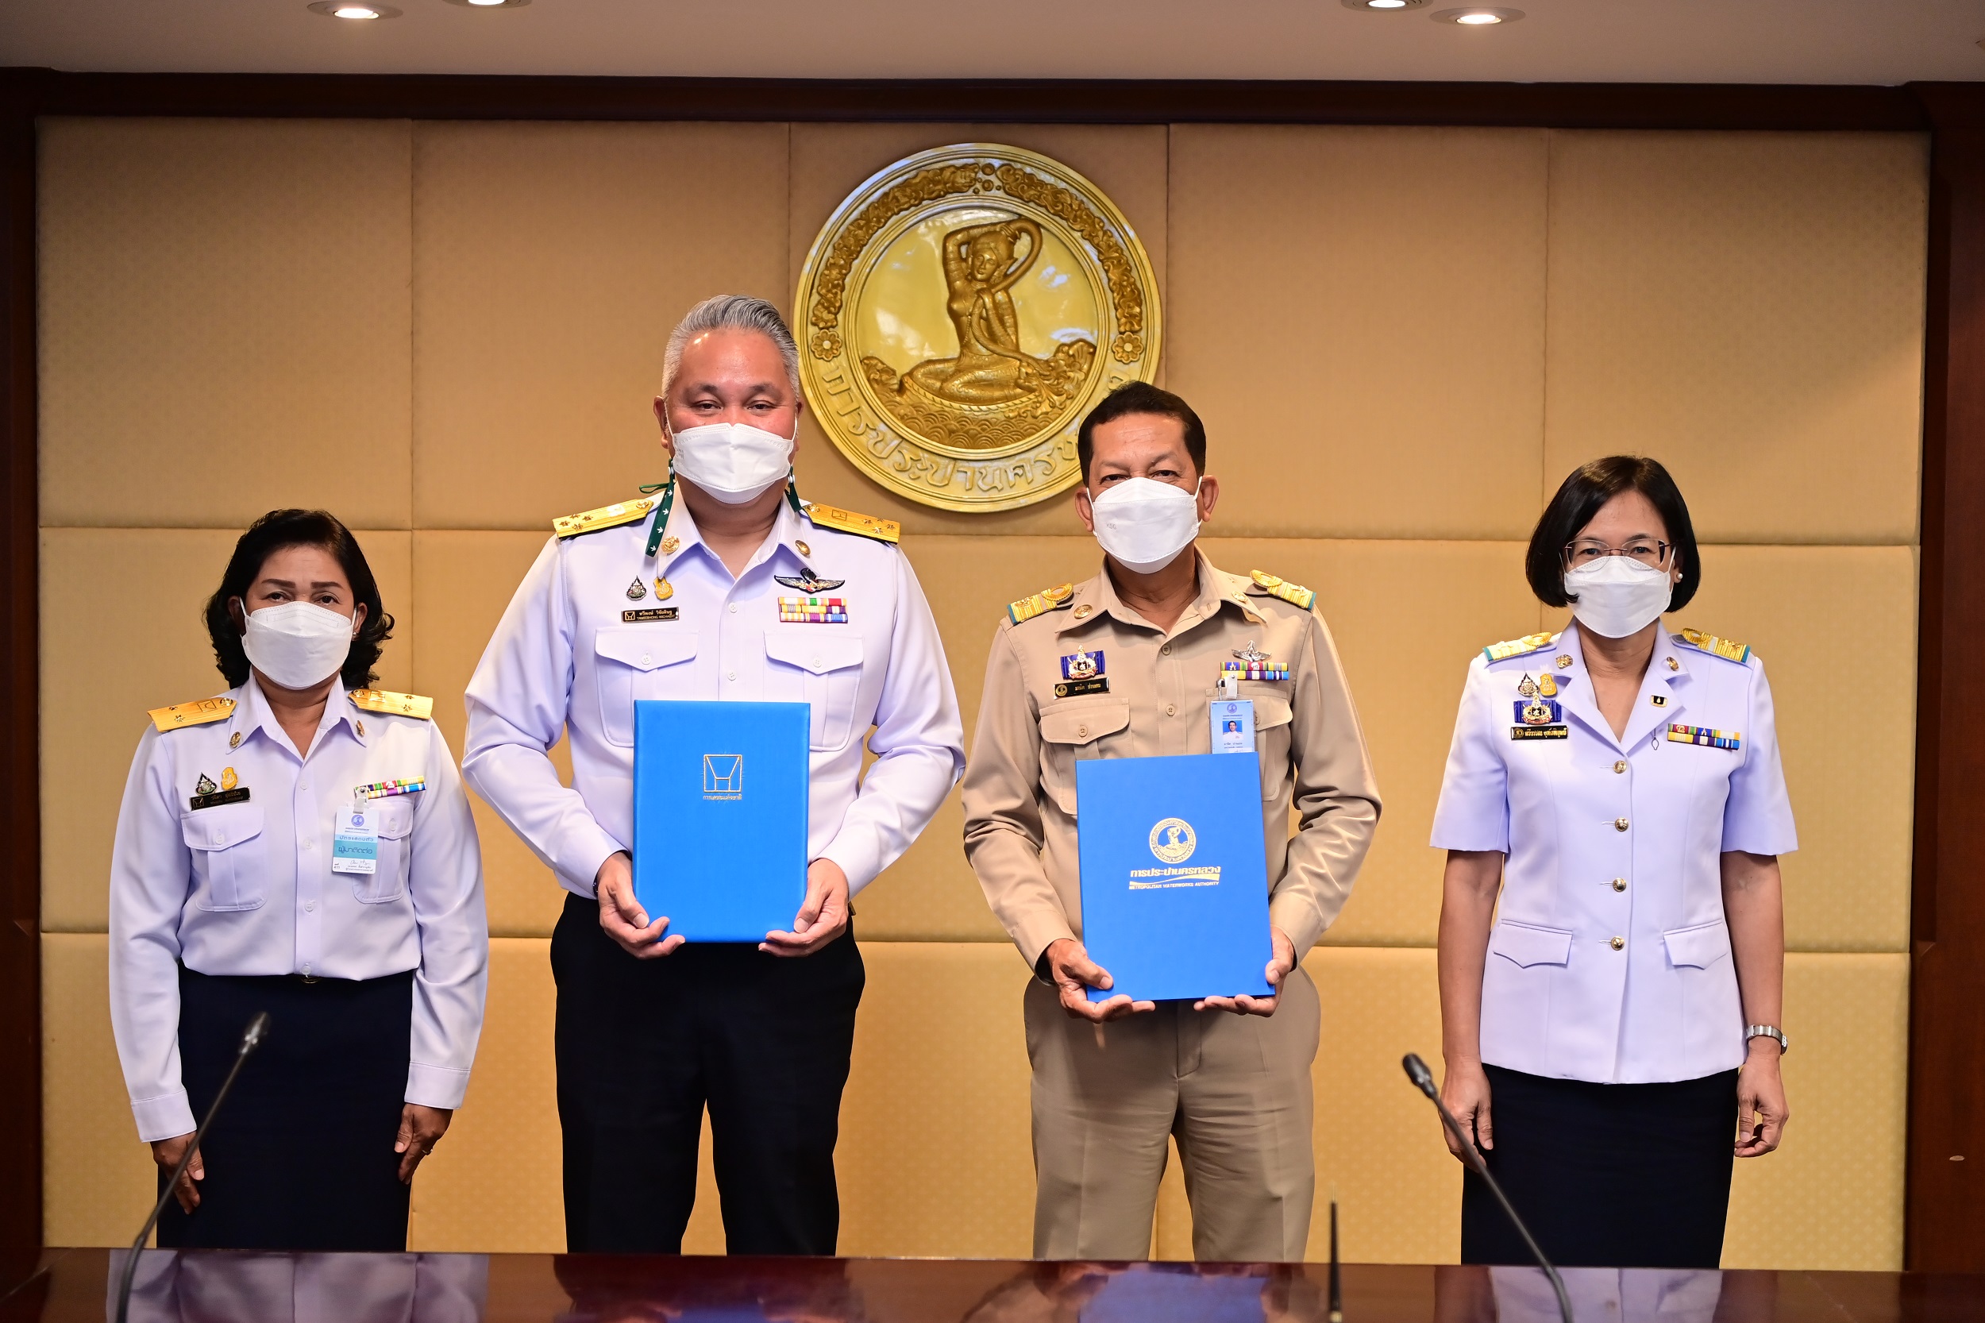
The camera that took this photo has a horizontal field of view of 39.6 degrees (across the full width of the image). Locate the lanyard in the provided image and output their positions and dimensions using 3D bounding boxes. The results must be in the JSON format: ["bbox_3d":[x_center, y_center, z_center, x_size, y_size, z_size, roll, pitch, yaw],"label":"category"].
[{"bbox_3d":[-0.347,-0.186,3.550,0.200,0.120,0.150,0,3,-2],"label":"lanyard"}]

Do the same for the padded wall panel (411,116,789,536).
[{"bbox_3d":[-0.609,-0.519,4.303,0.586,0.637,0.050,1,3,1],"label":"padded wall panel"}]

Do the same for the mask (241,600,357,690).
[{"bbox_3d":[-0.881,-0.021,3.500,0.143,0.112,0.085,2,3,-8],"label":"mask"}]

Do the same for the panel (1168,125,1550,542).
[{"bbox_3d":[0.579,-0.522,4.419,0.602,0.654,0.060,1,3,1],"label":"panel"}]

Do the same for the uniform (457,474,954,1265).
[{"bbox_3d":[-0.355,0.534,3.612,0.630,1.520,0.360,0,3,-1],"label":"uniform"}]

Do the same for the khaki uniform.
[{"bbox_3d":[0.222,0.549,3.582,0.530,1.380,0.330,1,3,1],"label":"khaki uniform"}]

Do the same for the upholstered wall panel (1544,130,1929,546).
[{"bbox_3d":[1.149,-0.501,4.280,0.586,0.637,0.050,1,3,1],"label":"upholstered wall panel"}]

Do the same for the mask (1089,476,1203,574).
[{"bbox_3d":[0.194,-0.173,3.500,0.140,0.122,0.090,-3,3,2],"label":"mask"}]

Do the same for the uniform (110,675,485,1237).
[{"bbox_3d":[-0.903,0.480,3.591,0.475,0.920,0.270,0,3,-9],"label":"uniform"}]

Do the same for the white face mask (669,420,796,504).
[{"bbox_3d":[-0.330,-0.253,3.500,0.153,0.106,0.090,1,3,-3],"label":"white face mask"}]

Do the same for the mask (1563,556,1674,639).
[{"bbox_3d":[0.785,-0.080,3.460,0.140,0.107,0.085,1,3,11],"label":"mask"}]

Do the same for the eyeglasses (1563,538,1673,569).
[{"bbox_3d":[0.795,-0.137,3.514,0.136,0.040,0.135,1,3,11],"label":"eyeglasses"}]

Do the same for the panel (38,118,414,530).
[{"bbox_3d":[-1.226,-0.539,4.441,0.602,0.654,0.060,1,3,1],"label":"panel"}]

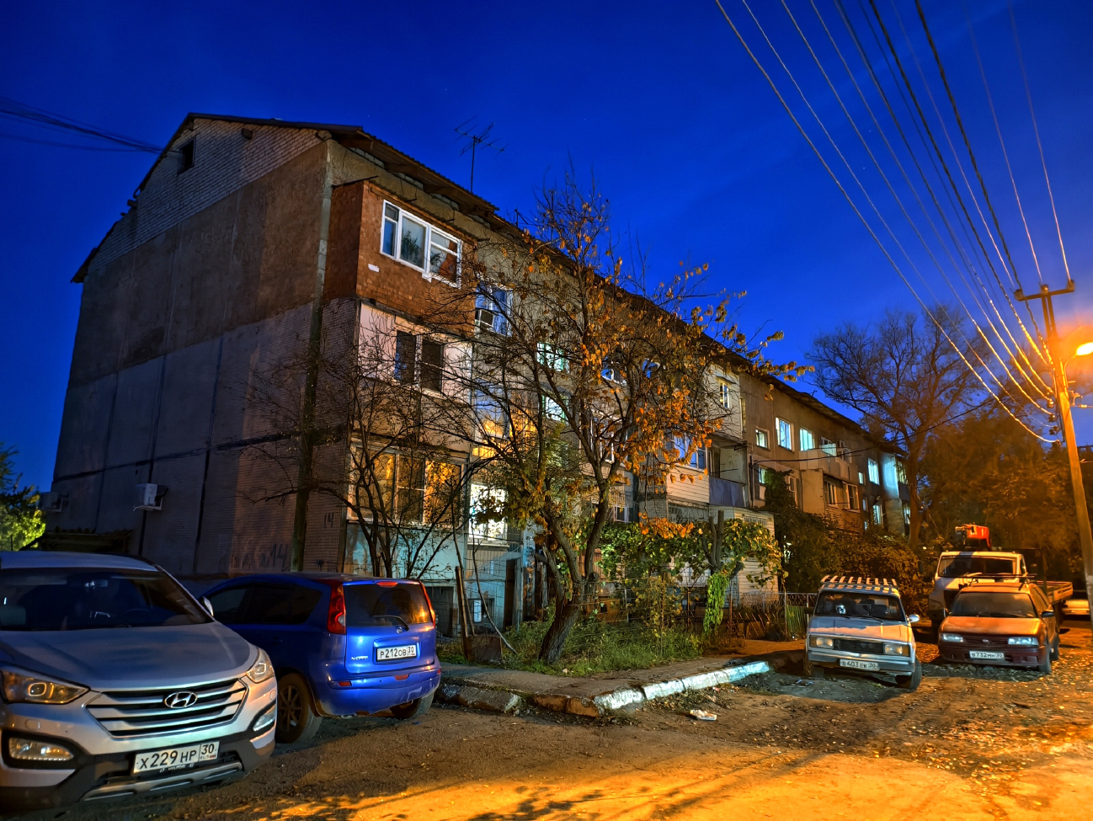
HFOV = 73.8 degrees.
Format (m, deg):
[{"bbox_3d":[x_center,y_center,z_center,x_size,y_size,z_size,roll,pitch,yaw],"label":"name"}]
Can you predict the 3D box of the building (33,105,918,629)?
[{"bbox_3d":[5.962,3.086,39.454,15.504,14.484,53.346,-9,-16,36],"label":"building"}]

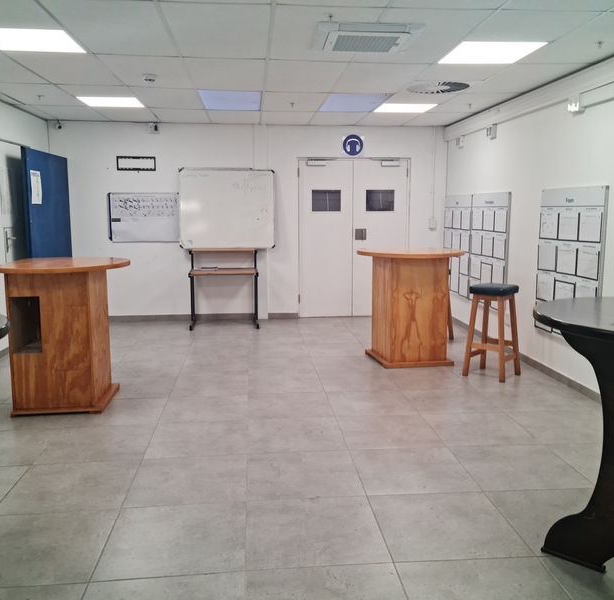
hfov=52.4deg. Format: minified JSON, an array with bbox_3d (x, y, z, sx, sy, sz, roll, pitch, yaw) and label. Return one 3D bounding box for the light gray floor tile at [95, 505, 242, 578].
[{"bbox_3d":[-0.568,1.043,2.729,0.600,0.012,0.600,-1,8,-5],"label":"light gray floor tile"}]

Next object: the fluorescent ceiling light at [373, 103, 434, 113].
[{"bbox_3d":[1.030,-2.044,6.625,0.605,0.030,0.598,-1,8,-5],"label":"fluorescent ceiling light"}]

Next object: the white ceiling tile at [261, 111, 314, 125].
[{"bbox_3d":[-0.241,-2.164,7.407,0.603,0.018,1.025,-1,8,-5],"label":"white ceiling tile"}]

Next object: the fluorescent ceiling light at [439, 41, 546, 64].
[{"bbox_3d":[1.239,-1.699,4.238,0.600,0.040,0.600,-1,8,-5],"label":"fluorescent ceiling light"}]

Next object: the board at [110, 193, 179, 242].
[{"bbox_3d":[-2.000,-1.017,7.766,0.880,0.610,0.030,-1,8,-5],"label":"board"}]

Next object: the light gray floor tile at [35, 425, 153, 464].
[{"bbox_3d":[-1.277,0.888,3.862,0.600,0.012,0.600,-1,8,-5],"label":"light gray floor tile"}]

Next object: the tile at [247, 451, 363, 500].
[{"bbox_3d":[-0.027,0.953,3.378,0.600,0.012,0.600,-1,8,-5],"label":"tile"}]

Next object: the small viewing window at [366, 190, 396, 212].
[{"bbox_3d":[0.947,-1.273,8.025,0.370,0.268,0.030,-1,8,-5],"label":"small viewing window"}]

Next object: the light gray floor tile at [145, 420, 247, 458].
[{"bbox_3d":[-0.675,0.871,3.914,0.600,0.010,0.600,-1,8,-5],"label":"light gray floor tile"}]

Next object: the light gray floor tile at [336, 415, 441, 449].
[{"bbox_3d":[0.519,0.861,4.057,0.600,0.012,0.600,-1,8,-5],"label":"light gray floor tile"}]

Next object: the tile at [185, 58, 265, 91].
[{"bbox_3d":[-0.631,-1.783,4.952,0.600,0.015,1.200,-1,8,-5],"label":"tile"}]

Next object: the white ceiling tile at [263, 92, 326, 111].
[{"bbox_3d":[-0.140,-2.006,6.310,0.603,0.018,1.200,-1,8,-5],"label":"white ceiling tile"}]

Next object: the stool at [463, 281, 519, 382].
[{"bbox_3d":[1.588,0.267,5.290,0.360,0.770,0.360,6,11,37],"label":"stool"}]

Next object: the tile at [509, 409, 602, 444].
[{"bbox_3d":[1.729,0.849,4.165,0.600,0.012,0.600,-1,8,-5],"label":"tile"}]

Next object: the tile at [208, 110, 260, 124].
[{"bbox_3d":[-0.848,-2.155,7.349,0.603,0.018,1.018,-1,8,-5],"label":"tile"}]

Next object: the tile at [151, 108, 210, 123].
[{"bbox_3d":[-1.457,-2.148,7.290,0.603,0.018,1.010,-1,8,-5],"label":"tile"}]

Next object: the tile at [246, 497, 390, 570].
[{"bbox_3d":[0.029,1.034,2.783,0.600,0.012,0.600,-1,8,-5],"label":"tile"}]

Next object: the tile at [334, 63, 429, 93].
[{"bbox_3d":[0.565,-1.813,5.086,0.600,0.018,1.200,-1,8,-5],"label":"tile"}]

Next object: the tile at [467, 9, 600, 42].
[{"bbox_3d":[1.298,-1.610,3.661,0.600,0.018,0.600,-1,8,-5],"label":"tile"}]

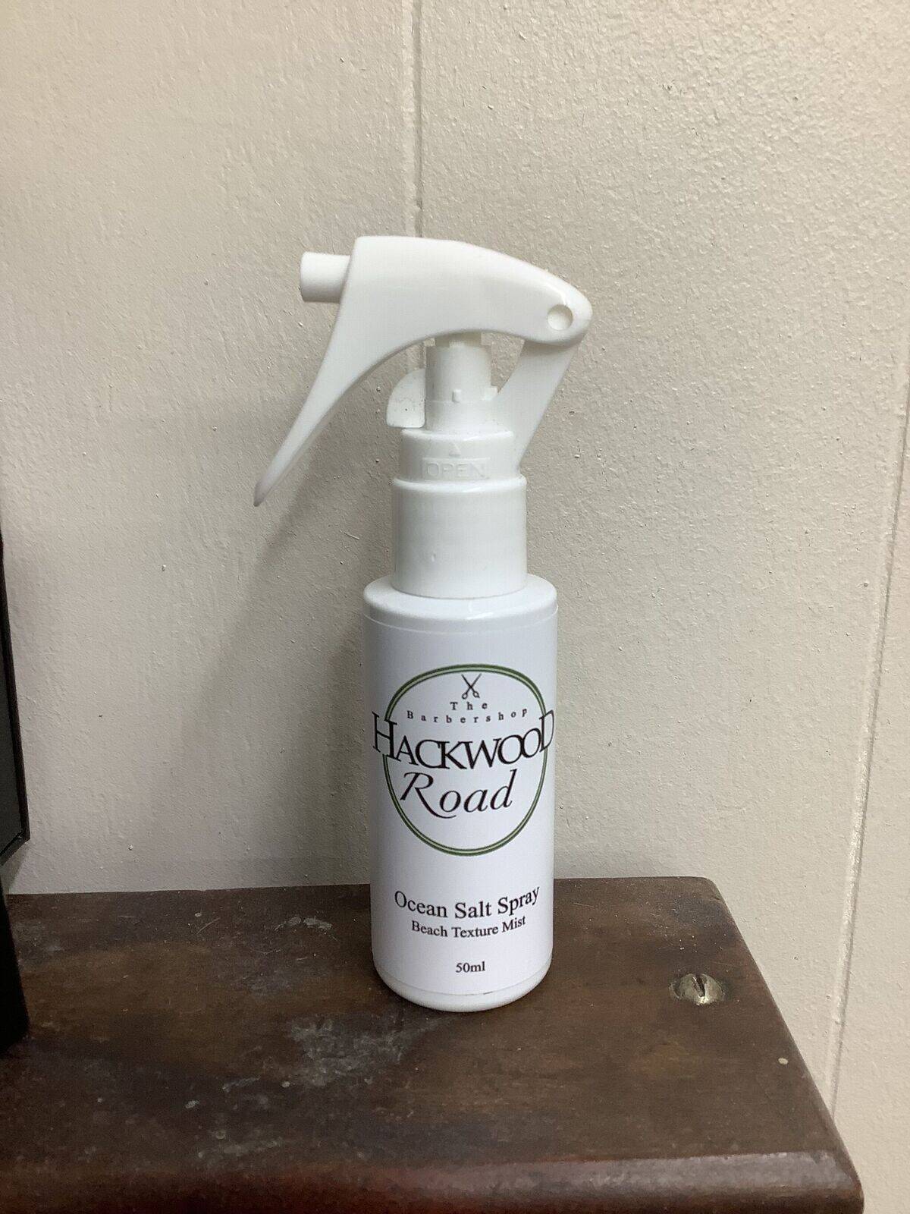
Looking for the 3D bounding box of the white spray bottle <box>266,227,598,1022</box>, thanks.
[{"bbox_3d":[-0.006,0.004,0.198,0.058,0.136,0.035,1,14,4],"label":"white spray bottle"}]

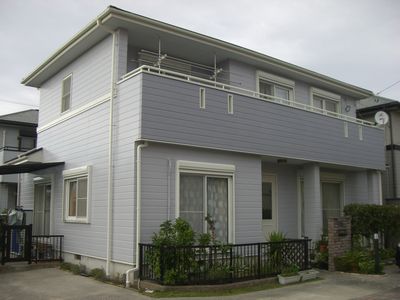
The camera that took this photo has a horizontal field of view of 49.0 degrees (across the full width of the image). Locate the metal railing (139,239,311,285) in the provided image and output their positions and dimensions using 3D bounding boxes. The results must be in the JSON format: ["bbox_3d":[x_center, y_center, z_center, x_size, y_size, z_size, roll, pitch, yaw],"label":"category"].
[{"bbox_3d":[0.880,2.516,10.153,4.600,0.750,1.250,7,-11,-37],"label":"metal railing"}]

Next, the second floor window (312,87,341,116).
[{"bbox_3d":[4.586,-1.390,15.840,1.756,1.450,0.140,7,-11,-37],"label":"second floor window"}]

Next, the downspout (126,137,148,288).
[{"bbox_3d":[-1.337,1.350,9.380,0.400,3.100,0.300,7,-12,-38],"label":"downspout"}]

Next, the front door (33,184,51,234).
[{"bbox_3d":[-5.138,2.041,14.131,0.100,2.000,1.680,7,-11,-37],"label":"front door"}]

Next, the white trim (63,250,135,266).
[{"bbox_3d":[-2.641,2.626,10.759,0.040,0.070,4.100,7,-11,-37],"label":"white trim"}]

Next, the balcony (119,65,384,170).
[{"bbox_3d":[2.301,-0.479,13.042,10.000,1.680,1.200,7,-12,-38],"label":"balcony"}]

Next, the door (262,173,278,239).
[{"bbox_3d":[2.062,1.861,13.157,0.930,2.350,0.100,7,-12,-38],"label":"door"}]

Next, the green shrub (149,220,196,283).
[{"bbox_3d":[-0.564,2.080,9.000,0.880,1.300,0.800,0,-9,0],"label":"green shrub"}]

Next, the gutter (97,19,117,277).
[{"bbox_3d":[-2.276,-0.126,10.179,0.580,6.100,0.200,7,-12,-38],"label":"gutter"}]

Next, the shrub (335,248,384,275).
[{"bbox_3d":[4.338,3.016,12.005,0.750,0.580,1.050,7,-11,-37],"label":"shrub"}]

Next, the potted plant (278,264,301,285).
[{"bbox_3d":[2.078,2.787,10.002,0.270,0.380,0.700,-7,-12,39],"label":"potted plant"}]

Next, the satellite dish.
[{"bbox_3d":[6.407,-1.147,15.500,0.480,0.500,0.270,-3,-10,18],"label":"satellite dish"}]

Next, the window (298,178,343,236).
[{"bbox_3d":[4.014,1.999,14.401,2.300,2.150,0.120,7,-11,-37],"label":"window"}]

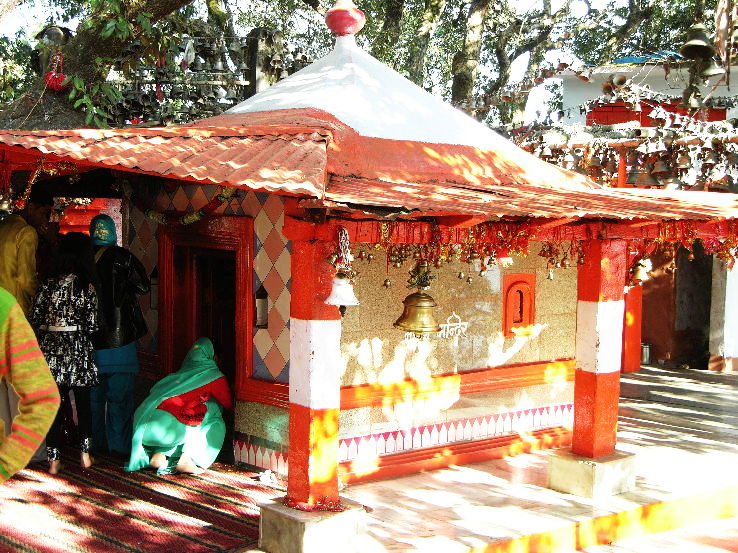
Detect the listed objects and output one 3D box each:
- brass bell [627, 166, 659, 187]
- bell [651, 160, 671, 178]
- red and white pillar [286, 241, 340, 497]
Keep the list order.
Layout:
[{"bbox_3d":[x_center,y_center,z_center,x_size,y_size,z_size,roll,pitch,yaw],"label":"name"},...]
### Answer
[{"bbox_3d":[2.618,-0.954,12.600,0.308,0.185,0.308,1,4,0],"label":"brass bell"},{"bbox_3d":[2.824,-1.036,12.800,0.184,0.169,0.184,1,4,0],"label":"bell"},{"bbox_3d":[-0.274,0.475,6.729,0.195,1.327,0.180,-2,5,-42],"label":"red and white pillar"}]

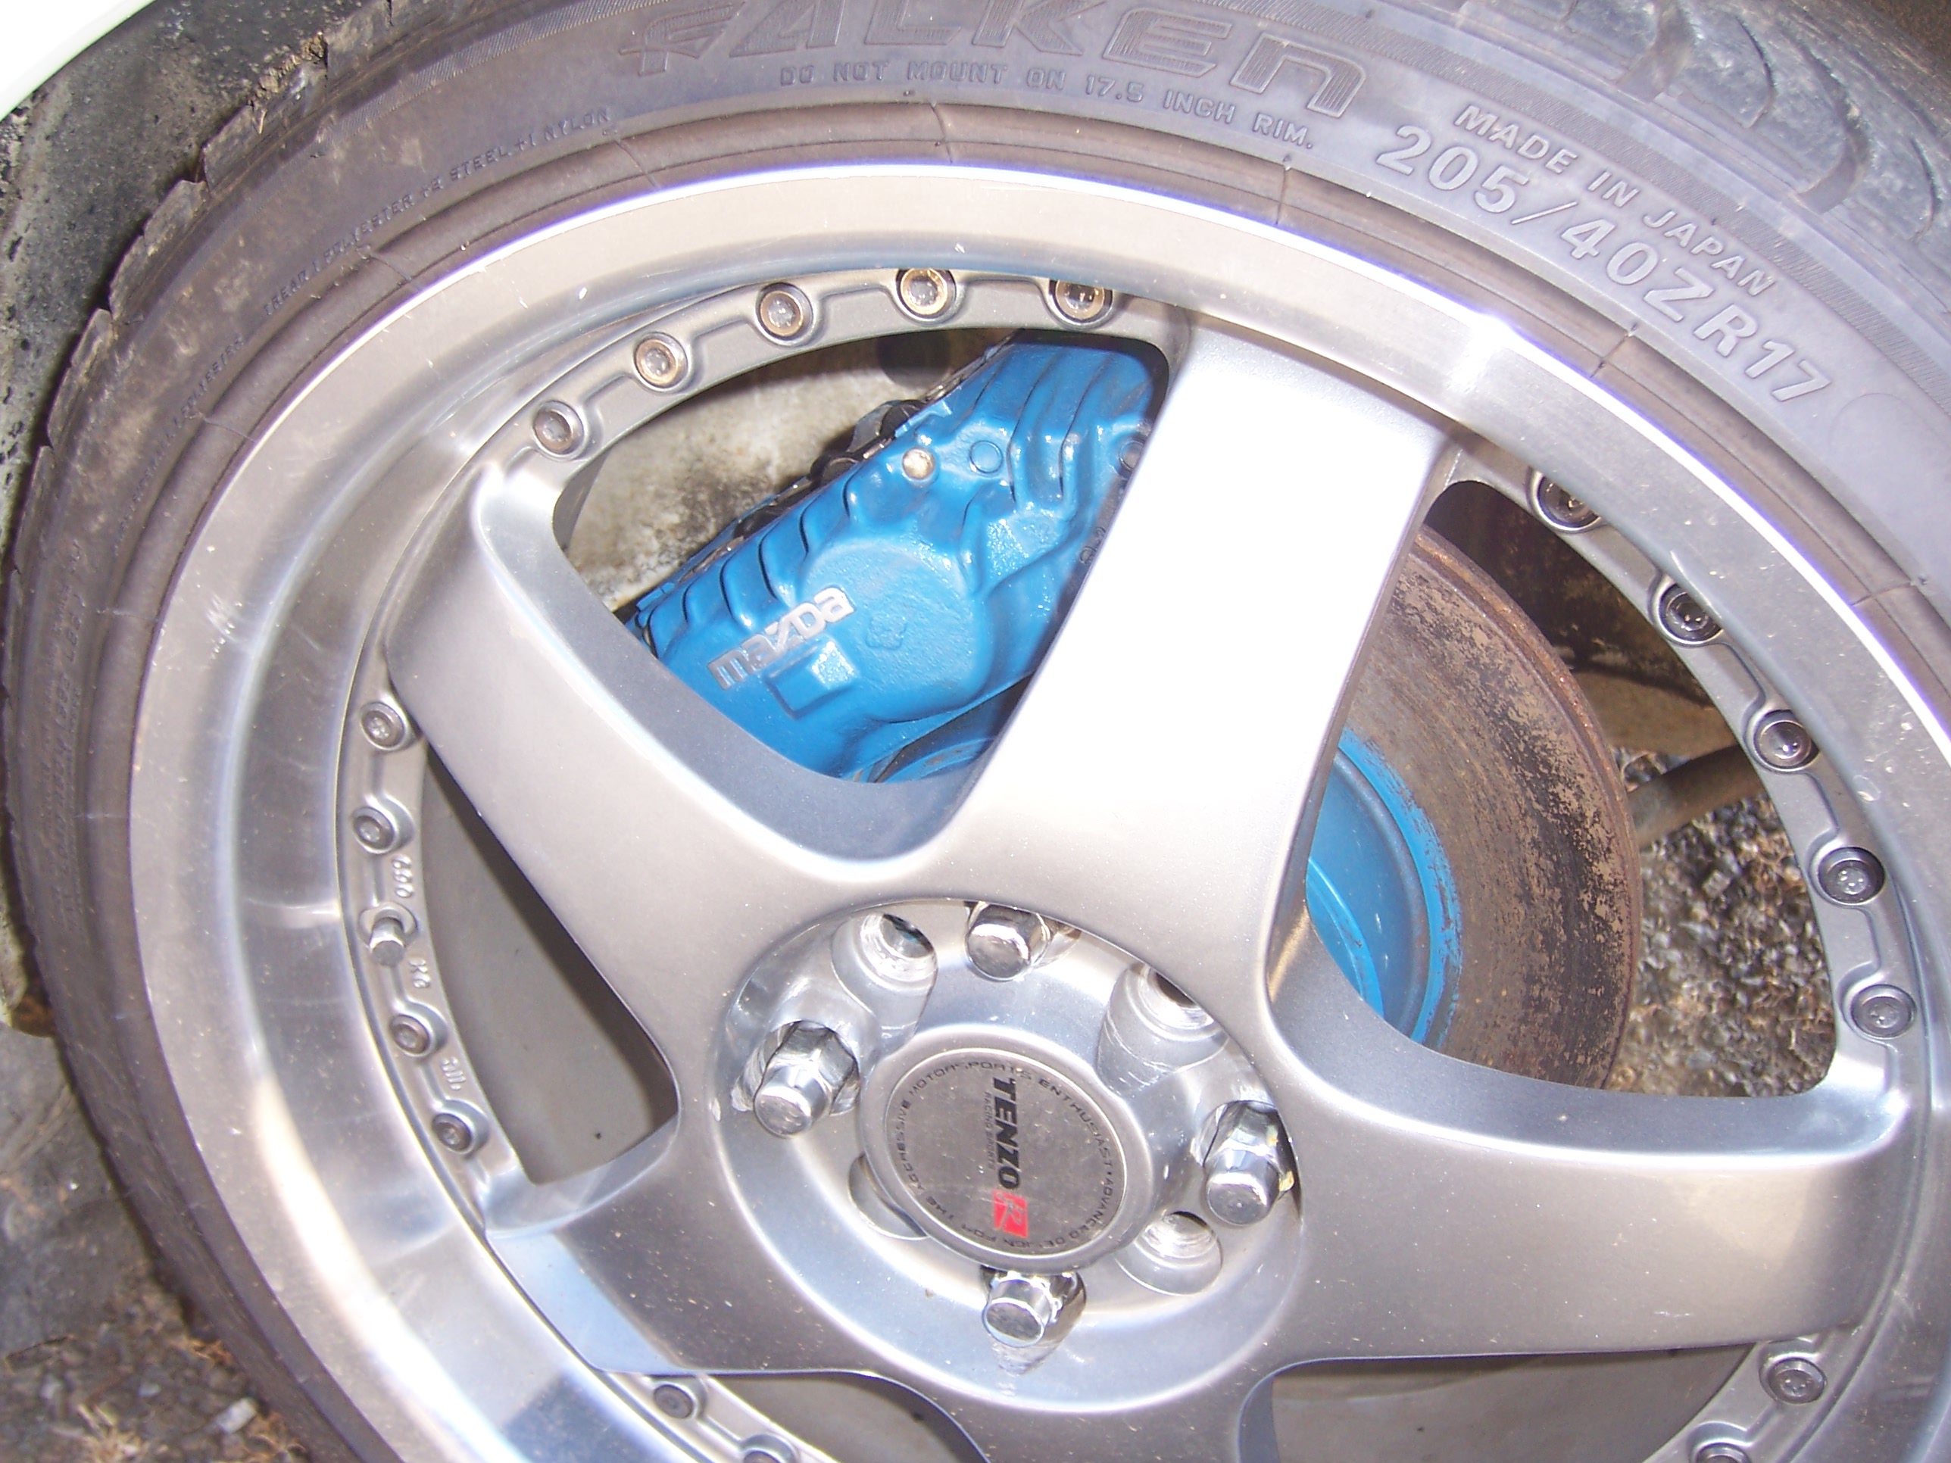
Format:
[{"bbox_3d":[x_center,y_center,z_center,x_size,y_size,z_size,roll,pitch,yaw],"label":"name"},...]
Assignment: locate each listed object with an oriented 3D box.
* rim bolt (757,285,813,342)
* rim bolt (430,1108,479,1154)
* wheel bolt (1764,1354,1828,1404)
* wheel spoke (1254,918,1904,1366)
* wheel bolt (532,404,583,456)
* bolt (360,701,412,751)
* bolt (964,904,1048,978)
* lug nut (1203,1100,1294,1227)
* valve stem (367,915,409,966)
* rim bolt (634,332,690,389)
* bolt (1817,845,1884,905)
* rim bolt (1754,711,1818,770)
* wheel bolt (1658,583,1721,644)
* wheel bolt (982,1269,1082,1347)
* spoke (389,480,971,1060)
[{"bbox_3d":[-0.043,-0.094,0.453,0.013,0.013,0.007,9,29,17],"label":"rim bolt"},{"bbox_3d":[-0.157,0.120,0.610,0.013,0.013,0.007,9,29,17],"label":"rim bolt"},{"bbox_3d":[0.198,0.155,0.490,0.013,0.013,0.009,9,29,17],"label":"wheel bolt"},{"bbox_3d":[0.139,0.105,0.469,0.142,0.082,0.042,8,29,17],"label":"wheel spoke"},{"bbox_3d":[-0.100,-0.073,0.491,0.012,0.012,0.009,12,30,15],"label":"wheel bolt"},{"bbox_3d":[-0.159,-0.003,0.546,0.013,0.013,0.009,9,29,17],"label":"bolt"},{"bbox_3d":[0.010,0.044,0.476,0.021,0.021,0.030,9,29,17],"label":"bolt"},{"bbox_3d":[0.067,0.104,0.488,0.022,0.022,0.029,9,29,17],"label":"lug nut"},{"bbox_3d":[-0.168,0.059,0.581,0.009,0.009,0.015,-5,27,-17],"label":"valve stem"},{"bbox_3d":[-0.073,-0.086,0.469,0.013,0.013,0.007,9,29,17],"label":"rim bolt"},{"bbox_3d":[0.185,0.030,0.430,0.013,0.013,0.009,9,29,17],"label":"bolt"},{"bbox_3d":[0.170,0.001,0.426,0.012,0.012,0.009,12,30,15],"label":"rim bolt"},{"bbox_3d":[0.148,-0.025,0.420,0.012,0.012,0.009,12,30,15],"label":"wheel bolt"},{"bbox_3d":[0.015,0.142,0.529,0.022,0.022,0.029,9,29,17],"label":"wheel bolt"},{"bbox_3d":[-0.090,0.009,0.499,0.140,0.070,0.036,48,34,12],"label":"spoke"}]

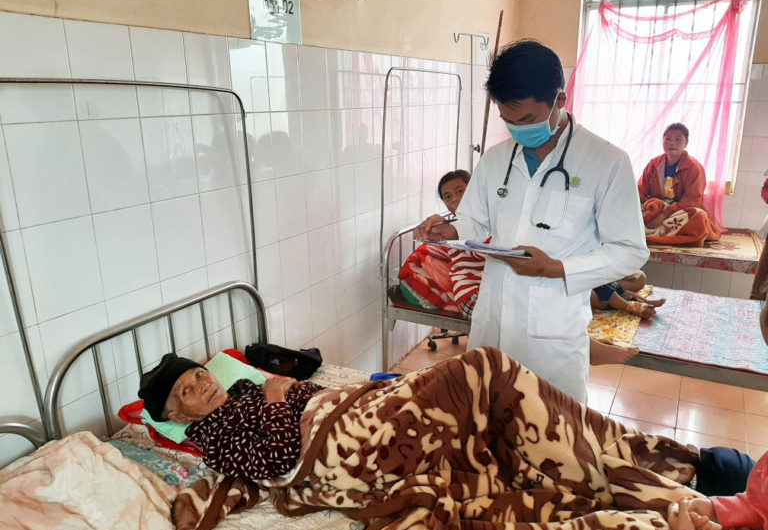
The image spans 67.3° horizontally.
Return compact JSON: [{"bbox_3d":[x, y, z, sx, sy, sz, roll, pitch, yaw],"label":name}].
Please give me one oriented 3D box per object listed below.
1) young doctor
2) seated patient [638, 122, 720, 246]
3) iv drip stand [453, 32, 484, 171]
[{"bbox_3d":[0.420,0.177,1.810,0.500,1.690,0.530,-16,22,-42],"label":"young doctor"},{"bbox_3d":[2.001,-0.570,3.945,0.660,0.790,0.600,10,20,35],"label":"seated patient"},{"bbox_3d":[0.525,-0.403,3.508,0.460,1.880,0.460,8,18,28],"label":"iv drip stand"}]

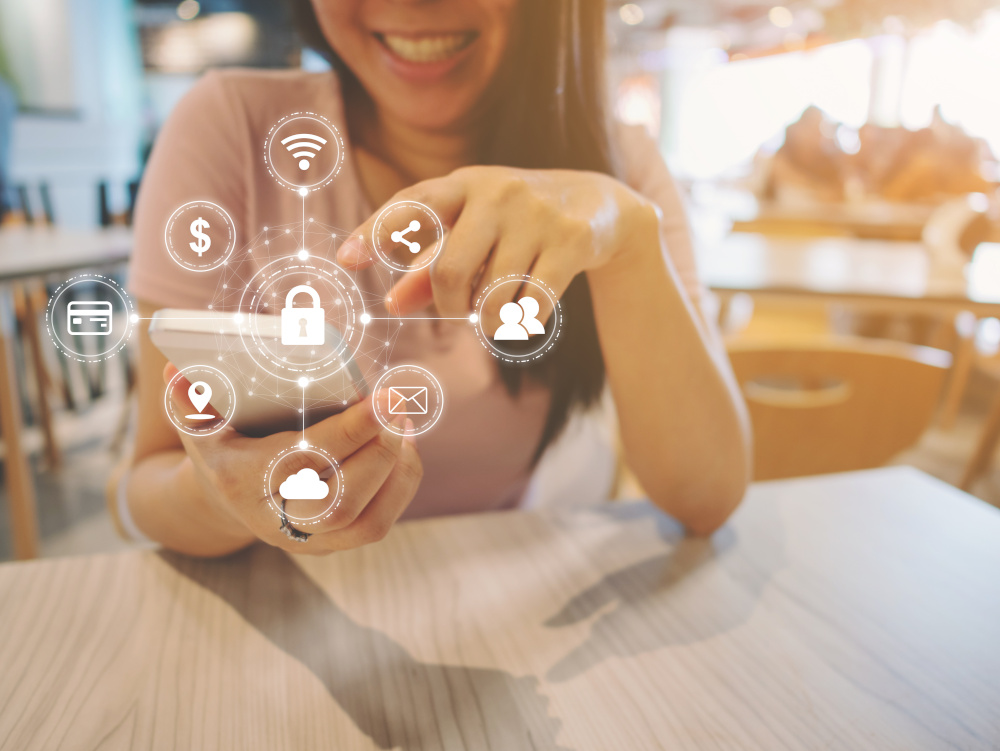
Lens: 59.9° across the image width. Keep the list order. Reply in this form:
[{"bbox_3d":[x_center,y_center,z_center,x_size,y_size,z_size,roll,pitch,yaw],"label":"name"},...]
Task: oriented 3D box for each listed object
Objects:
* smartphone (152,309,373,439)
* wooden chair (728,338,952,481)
[{"bbox_3d":[-0.077,0.013,0.333,0.063,0.008,0.131,4,-27,9],"label":"smartphone"},{"bbox_3d":[0.410,0.297,1.451,0.450,0.800,0.510,1,14,5],"label":"wooden chair"}]

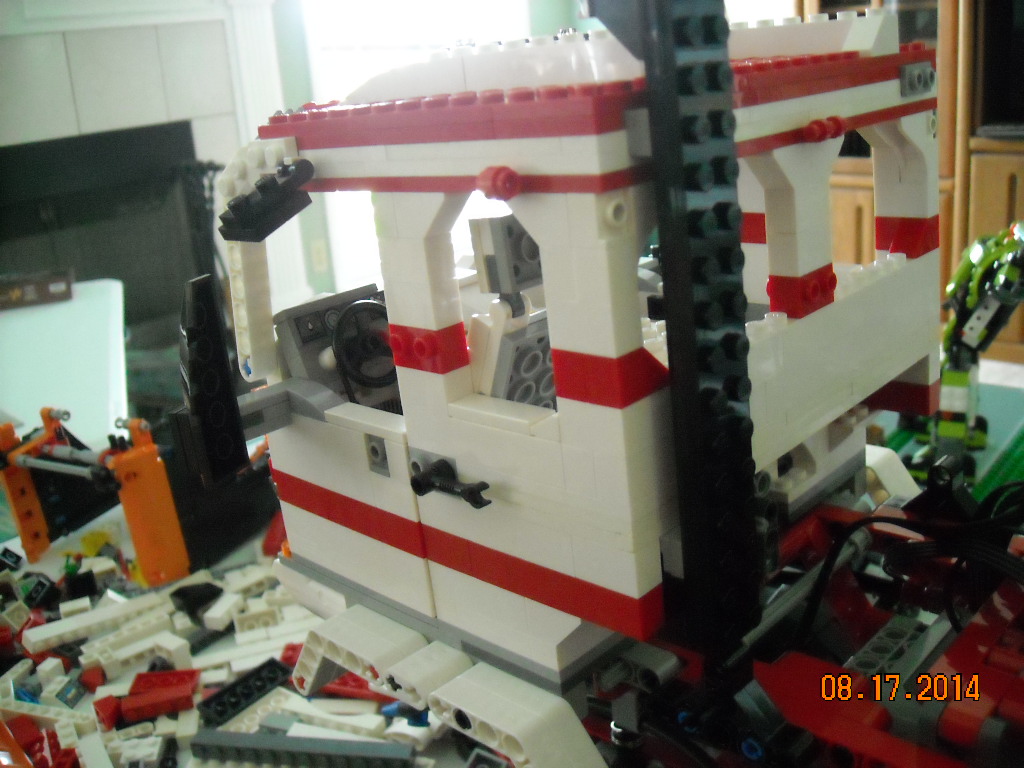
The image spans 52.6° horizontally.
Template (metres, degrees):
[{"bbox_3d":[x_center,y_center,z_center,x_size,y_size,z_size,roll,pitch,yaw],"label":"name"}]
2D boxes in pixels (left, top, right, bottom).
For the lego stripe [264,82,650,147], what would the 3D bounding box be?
[{"bbox_3d":[-0.017,-0.054,0.210,0.102,0.008,0.016,11,25,44],"label":"lego stripe"}]

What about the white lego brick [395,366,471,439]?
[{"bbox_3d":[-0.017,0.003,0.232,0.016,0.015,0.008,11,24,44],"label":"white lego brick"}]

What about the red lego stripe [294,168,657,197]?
[{"bbox_3d":[-0.014,-0.041,0.211,0.095,0.003,0.010,11,24,44],"label":"red lego stripe"}]

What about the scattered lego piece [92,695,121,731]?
[{"bbox_3d":[-0.195,0.158,0.499,0.010,0.012,0.013,-11,16,-25],"label":"scattered lego piece"}]

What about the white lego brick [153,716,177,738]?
[{"bbox_3d":[-0.154,0.152,0.460,0.009,0.007,0.009,-6,17,2],"label":"white lego brick"}]

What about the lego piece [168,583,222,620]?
[{"bbox_3d":[-0.173,0.119,0.568,0.026,0.011,0.015,-9,17,-9],"label":"lego piece"}]

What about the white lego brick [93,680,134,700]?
[{"bbox_3d":[-0.204,0.159,0.535,0.022,0.007,0.014,-10,15,-21],"label":"white lego brick"}]

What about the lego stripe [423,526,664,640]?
[{"bbox_3d":[0.005,0.040,0.223,0.064,0.010,0.008,11,25,44],"label":"lego stripe"}]

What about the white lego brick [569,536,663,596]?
[{"bbox_3d":[0.021,0.034,0.203,0.016,0.010,0.008,11,25,44],"label":"white lego brick"}]

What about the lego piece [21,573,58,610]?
[{"bbox_3d":[-0.276,0.122,0.605,0.013,0.011,0.017,-8,17,-3],"label":"lego piece"}]

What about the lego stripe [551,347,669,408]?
[{"bbox_3d":[0.019,-0.003,0.194,0.016,0.010,0.016,11,25,44],"label":"lego stripe"}]

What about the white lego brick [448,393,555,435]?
[{"bbox_3d":[-0.002,0.006,0.216,0.024,0.003,0.008,10,24,44],"label":"white lego brick"}]

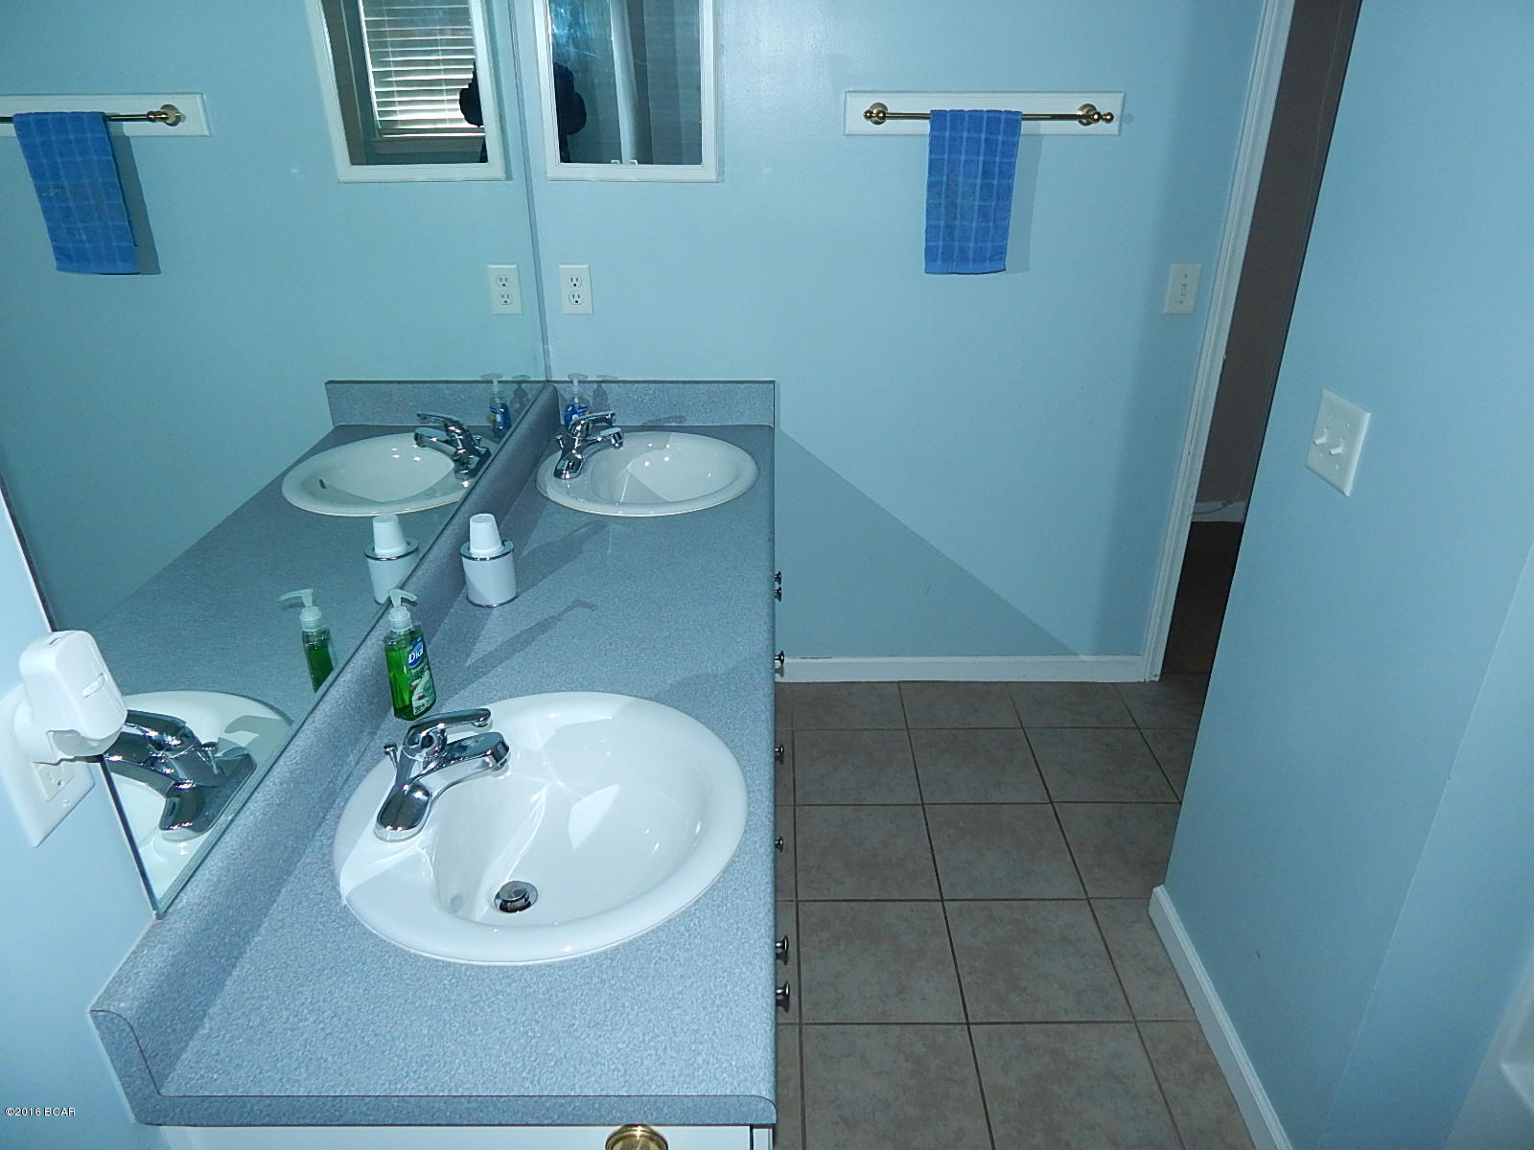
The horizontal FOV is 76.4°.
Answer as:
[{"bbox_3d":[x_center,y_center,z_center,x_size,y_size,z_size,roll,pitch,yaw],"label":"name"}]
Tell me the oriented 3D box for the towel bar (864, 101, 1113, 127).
[{"bbox_3d":[0.469,-0.983,2.080,0.525,0.046,0.077,0,27,1],"label":"towel bar"}]

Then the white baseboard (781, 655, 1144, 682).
[{"bbox_3d":[0.552,0.271,2.777,1.052,0.091,0.014,0,27,1],"label":"white baseboard"}]

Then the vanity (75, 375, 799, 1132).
[{"bbox_3d":[-0.254,0.327,1.788,0.555,0.886,1.846,0,26,1],"label":"vanity"}]

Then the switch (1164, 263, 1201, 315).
[{"bbox_3d":[0.982,-0.670,2.294,0.073,0.115,0.007,0,27,1],"label":"switch"}]

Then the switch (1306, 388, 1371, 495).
[{"bbox_3d":[0.793,-0.187,1.373,0.010,0.114,0.117,0,27,1],"label":"switch"}]

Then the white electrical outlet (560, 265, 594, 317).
[{"bbox_3d":[-0.450,-0.673,2.302,0.069,0.116,0.007,0,27,1],"label":"white electrical outlet"}]

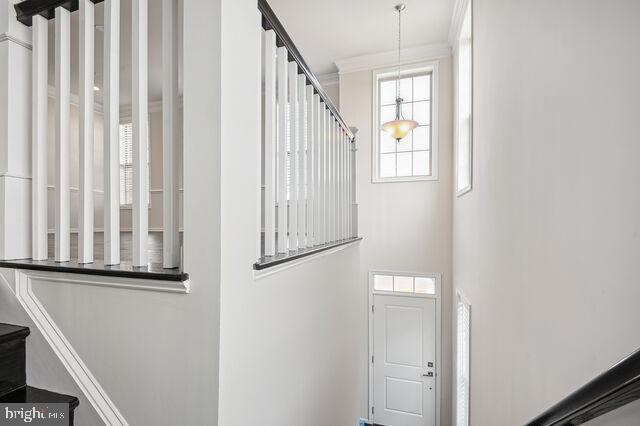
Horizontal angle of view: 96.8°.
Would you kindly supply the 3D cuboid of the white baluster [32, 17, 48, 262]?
[{"bbox_3d":[-1.054,-0.278,1.071,0.031,0.910,0.031,0,-1,18],"label":"white baluster"}]

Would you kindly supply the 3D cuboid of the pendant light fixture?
[{"bbox_3d":[0.968,-1.675,3.430,0.450,1.640,0.450,0,-1,17],"label":"pendant light fixture"}]

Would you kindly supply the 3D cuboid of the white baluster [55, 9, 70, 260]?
[{"bbox_3d":[-0.938,-0.280,1.035,0.031,0.910,0.031,0,-1,18],"label":"white baluster"}]

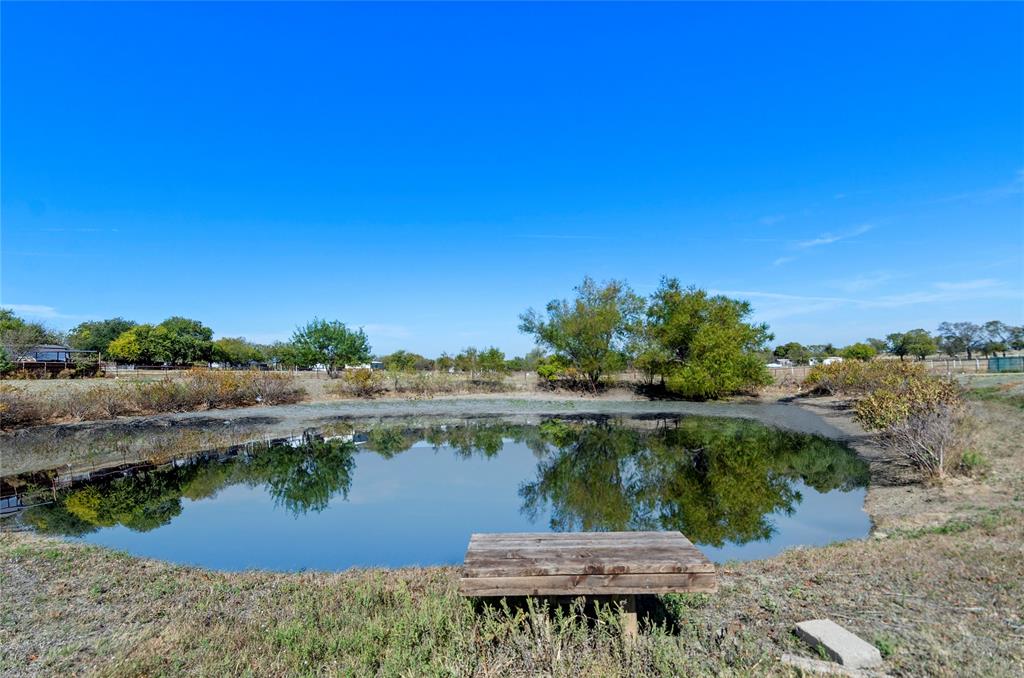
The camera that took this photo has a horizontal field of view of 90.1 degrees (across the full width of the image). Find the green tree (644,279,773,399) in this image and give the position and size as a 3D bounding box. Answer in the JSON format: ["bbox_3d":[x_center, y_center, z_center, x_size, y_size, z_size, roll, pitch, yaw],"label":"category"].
[{"bbox_3d":[10.055,-0.026,26.500,6.135,6.038,5.828,-1,-3,21],"label":"green tree"}]

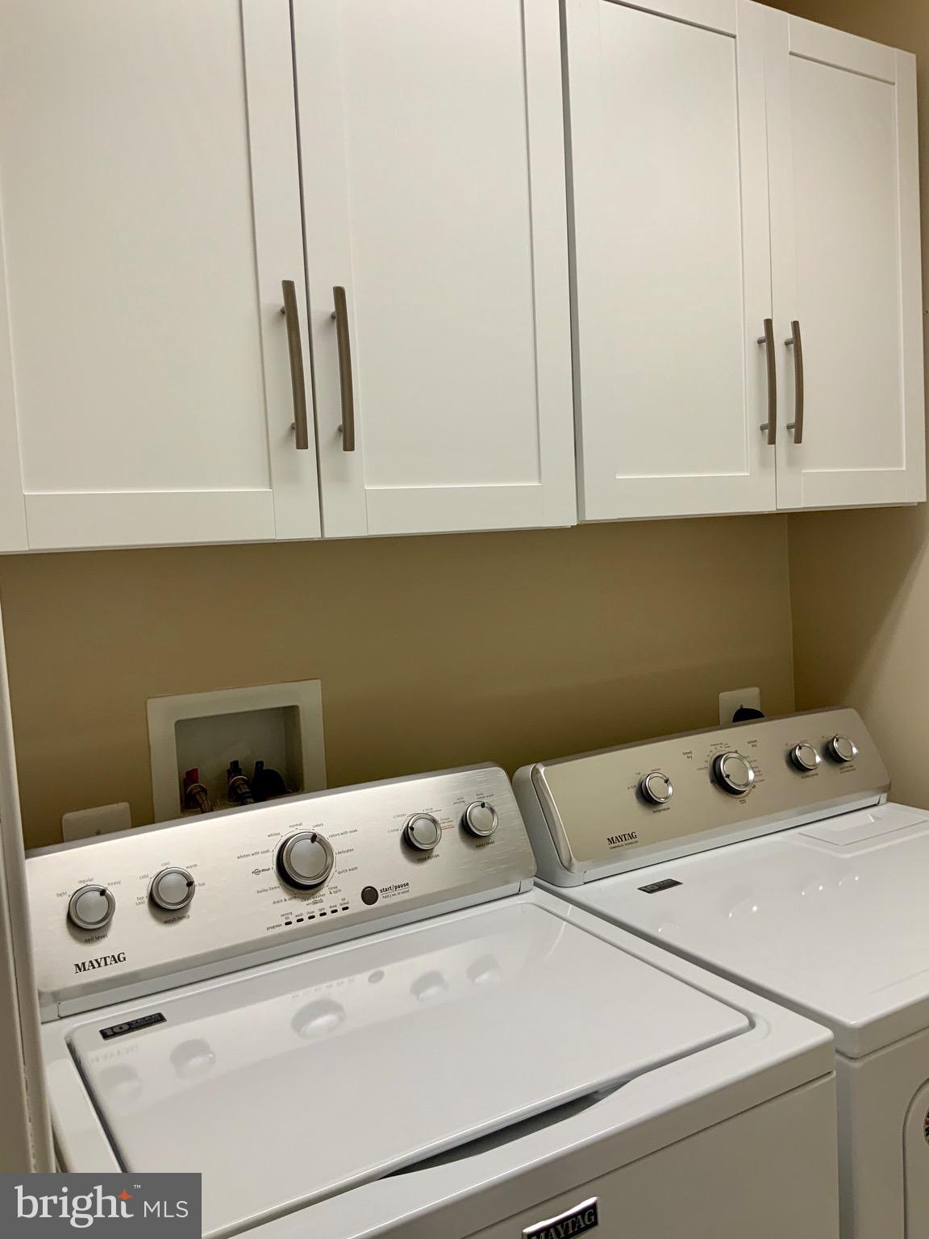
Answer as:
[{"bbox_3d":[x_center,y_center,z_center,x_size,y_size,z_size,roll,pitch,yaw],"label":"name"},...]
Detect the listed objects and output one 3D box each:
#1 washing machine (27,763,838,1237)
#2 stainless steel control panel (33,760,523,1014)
[{"bbox_3d":[-0.077,0.801,1.198,0.701,1.080,0.685,-6,6,-30],"label":"washing machine"},{"bbox_3d":[-0.226,0.334,1.374,0.698,0.170,0.117,-6,6,-30],"label":"stainless steel control panel"}]

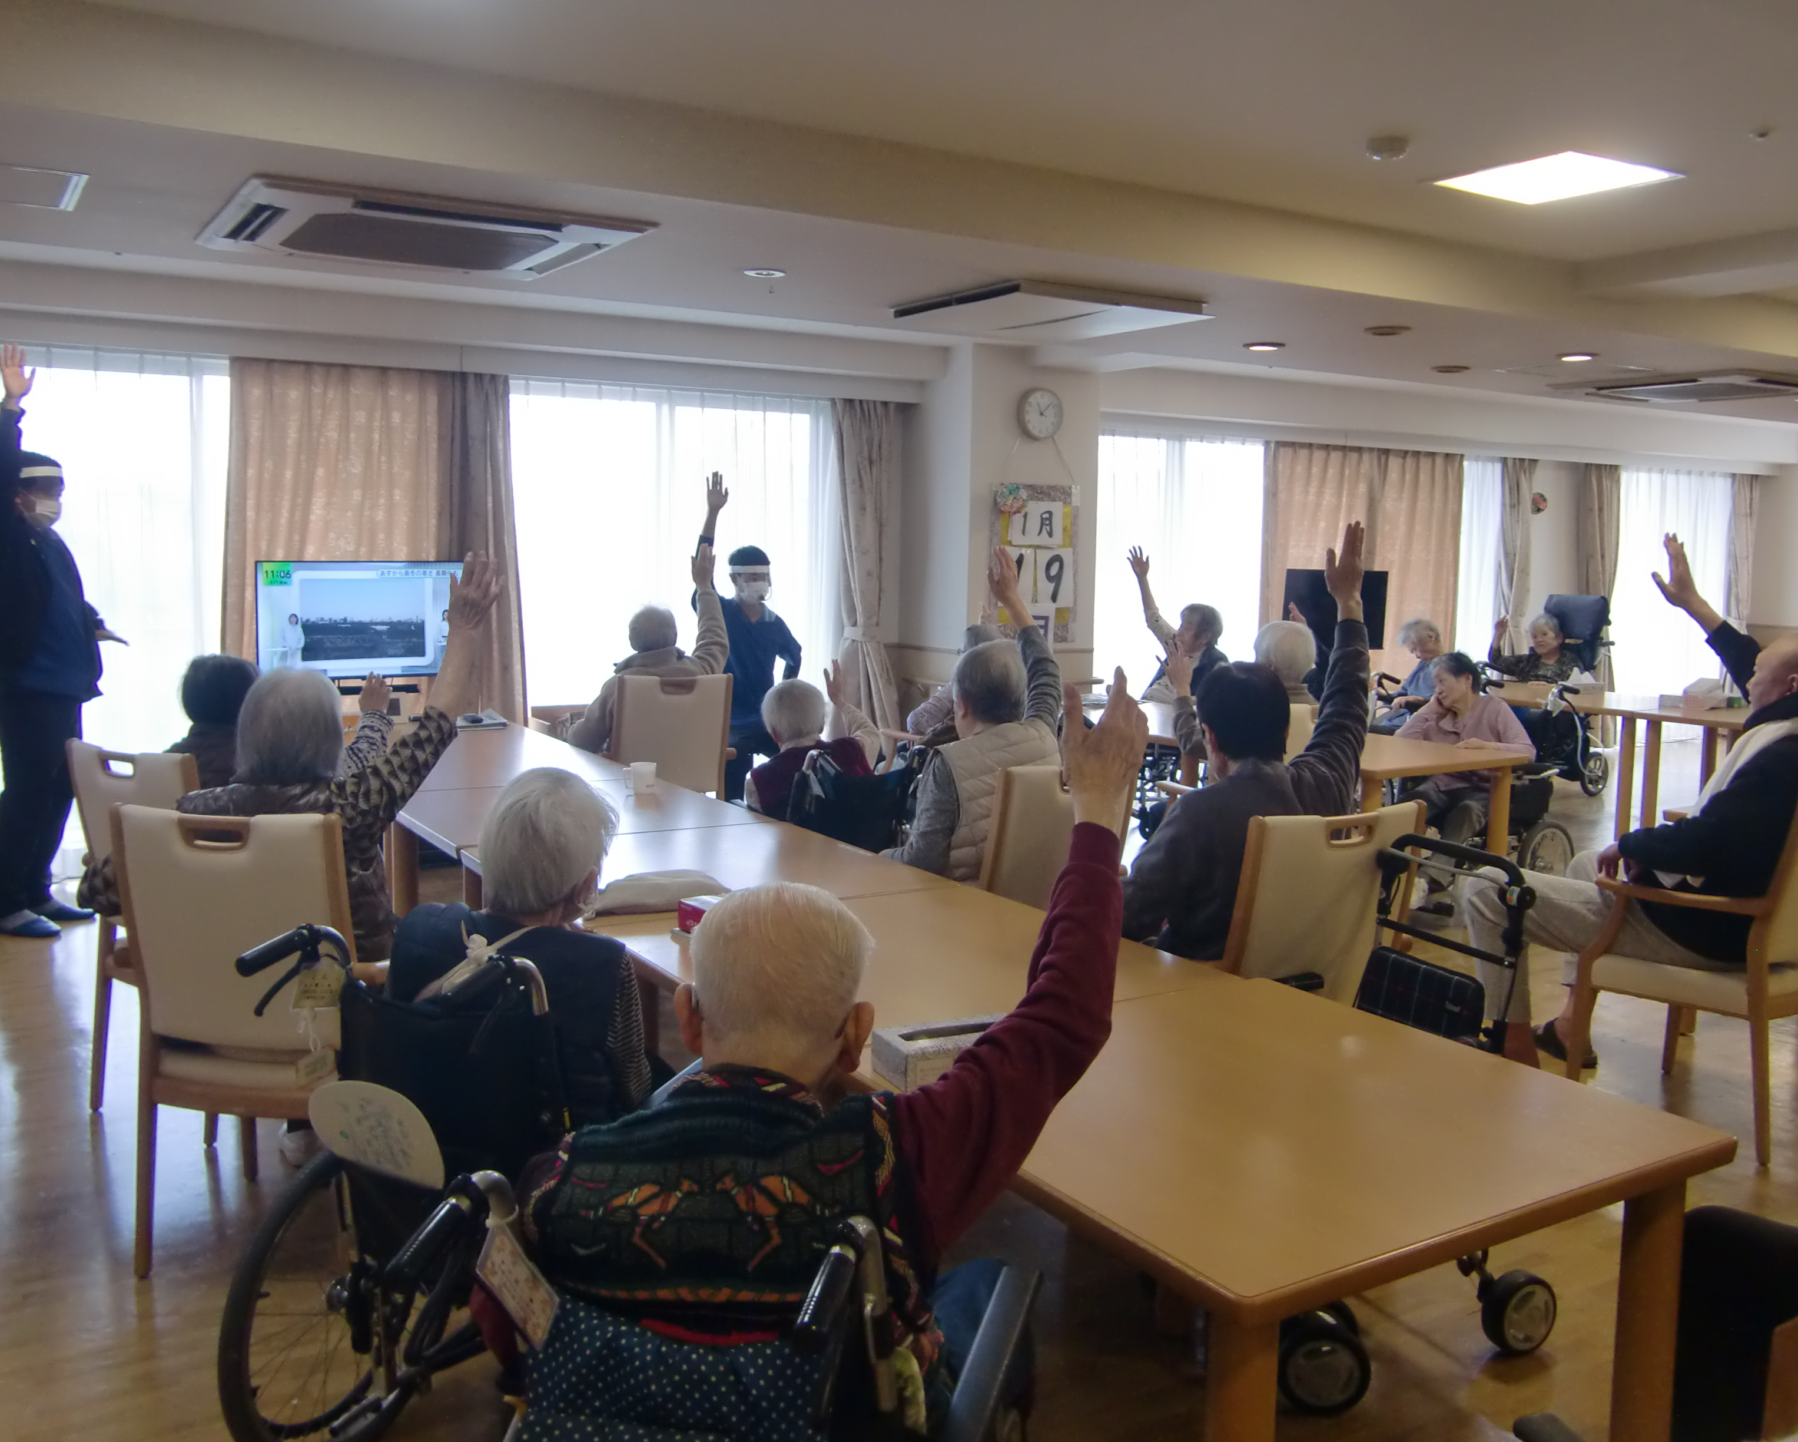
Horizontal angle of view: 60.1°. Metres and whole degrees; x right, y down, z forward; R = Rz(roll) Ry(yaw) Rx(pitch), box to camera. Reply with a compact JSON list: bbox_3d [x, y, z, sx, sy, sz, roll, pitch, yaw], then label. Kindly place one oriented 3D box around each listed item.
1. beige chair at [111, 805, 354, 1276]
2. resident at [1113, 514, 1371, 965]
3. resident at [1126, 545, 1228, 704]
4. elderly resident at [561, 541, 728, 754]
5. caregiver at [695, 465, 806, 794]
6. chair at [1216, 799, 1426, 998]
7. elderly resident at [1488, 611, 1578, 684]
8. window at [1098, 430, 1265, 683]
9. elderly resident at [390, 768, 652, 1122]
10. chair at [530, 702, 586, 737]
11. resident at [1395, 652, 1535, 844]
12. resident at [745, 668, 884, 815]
[{"bbox_3d":[-1.267,0.612,3.278,0.520,0.930,0.580,2,7,6],"label":"beige chair"},{"bbox_3d":[0.660,0.312,3.484,0.660,1.530,0.780,-4,8,-36],"label":"resident"},{"bbox_3d":[1.353,-0.139,7.816,0.750,1.420,0.550,-1,7,-17],"label":"resident"},{"bbox_3d":[-0.986,-0.002,6.392,0.660,1.450,0.750,-1,7,-17],"label":"elderly resident"},{"bbox_3d":[-0.718,-0.258,7.265,0.550,1.770,0.380,0,7,-9],"label":"caregiver"},{"bbox_3d":[0.737,0.625,3.415,0.550,0.930,0.580,-3,7,-30],"label":"chair"},{"bbox_3d":[3.747,-0.202,9.440,0.850,1.020,0.600,-3,8,-31],"label":"elderly resident"},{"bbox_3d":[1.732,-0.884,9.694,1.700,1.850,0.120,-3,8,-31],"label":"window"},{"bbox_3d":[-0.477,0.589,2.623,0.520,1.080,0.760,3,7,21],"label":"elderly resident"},{"bbox_3d":[-1.372,0.265,7.106,0.570,0.740,0.570,-3,8,-31],"label":"chair"},{"bbox_3d":[2.351,0.248,6.473,0.740,1.000,0.550,-3,8,-32],"label":"resident"},{"bbox_3d":[-0.336,0.359,4.708,0.520,1.100,0.740,-4,8,-37],"label":"resident"}]

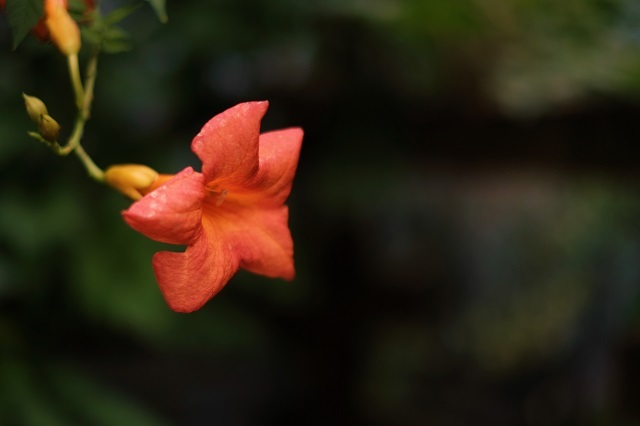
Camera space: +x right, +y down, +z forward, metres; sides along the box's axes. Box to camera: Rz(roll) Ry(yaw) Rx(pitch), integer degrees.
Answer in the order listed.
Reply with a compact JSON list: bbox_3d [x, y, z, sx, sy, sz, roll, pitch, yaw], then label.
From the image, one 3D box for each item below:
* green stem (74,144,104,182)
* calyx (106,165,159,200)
[{"bbox_3d":[-0.091,-0.020,0.370,0.005,0.020,0.004,-41,-18,0],"label":"green stem"},{"bbox_3d":[-0.072,-0.012,0.360,0.022,0.013,0.013,12,7,34],"label":"calyx"}]

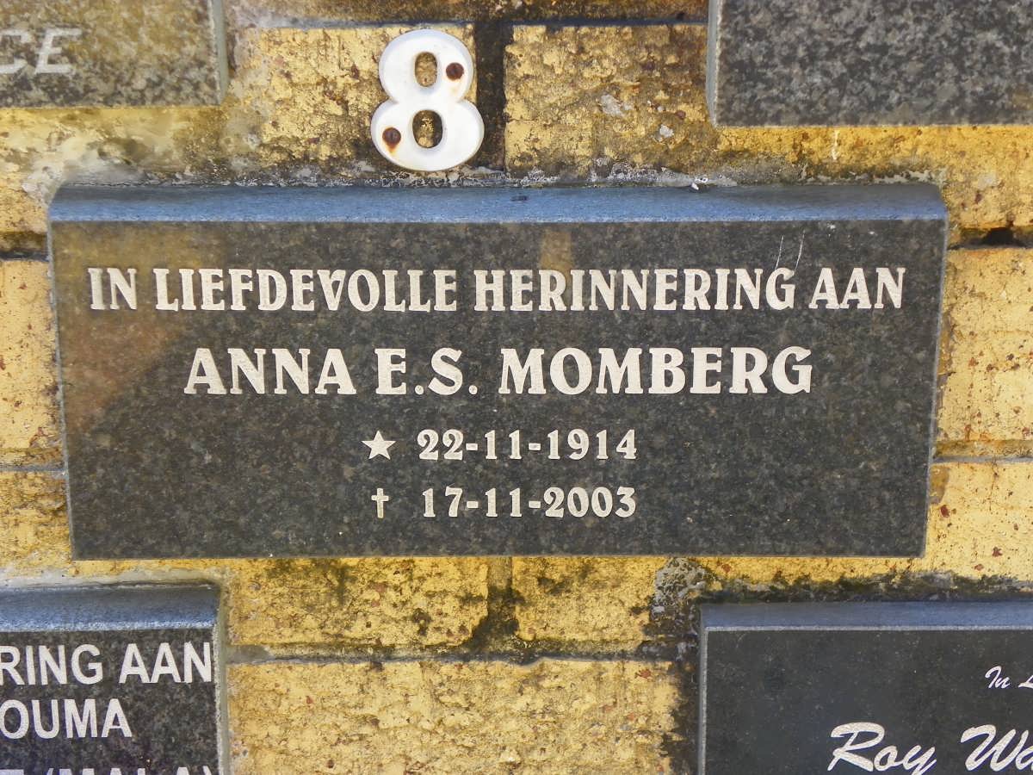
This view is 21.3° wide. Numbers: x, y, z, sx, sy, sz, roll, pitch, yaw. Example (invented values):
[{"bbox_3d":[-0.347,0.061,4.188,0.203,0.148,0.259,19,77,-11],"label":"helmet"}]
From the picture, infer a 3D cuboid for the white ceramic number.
[{"bbox_3d":[-0.032,-0.101,0.969,0.039,0.050,0.008,0,23,0],"label":"white ceramic number"}]

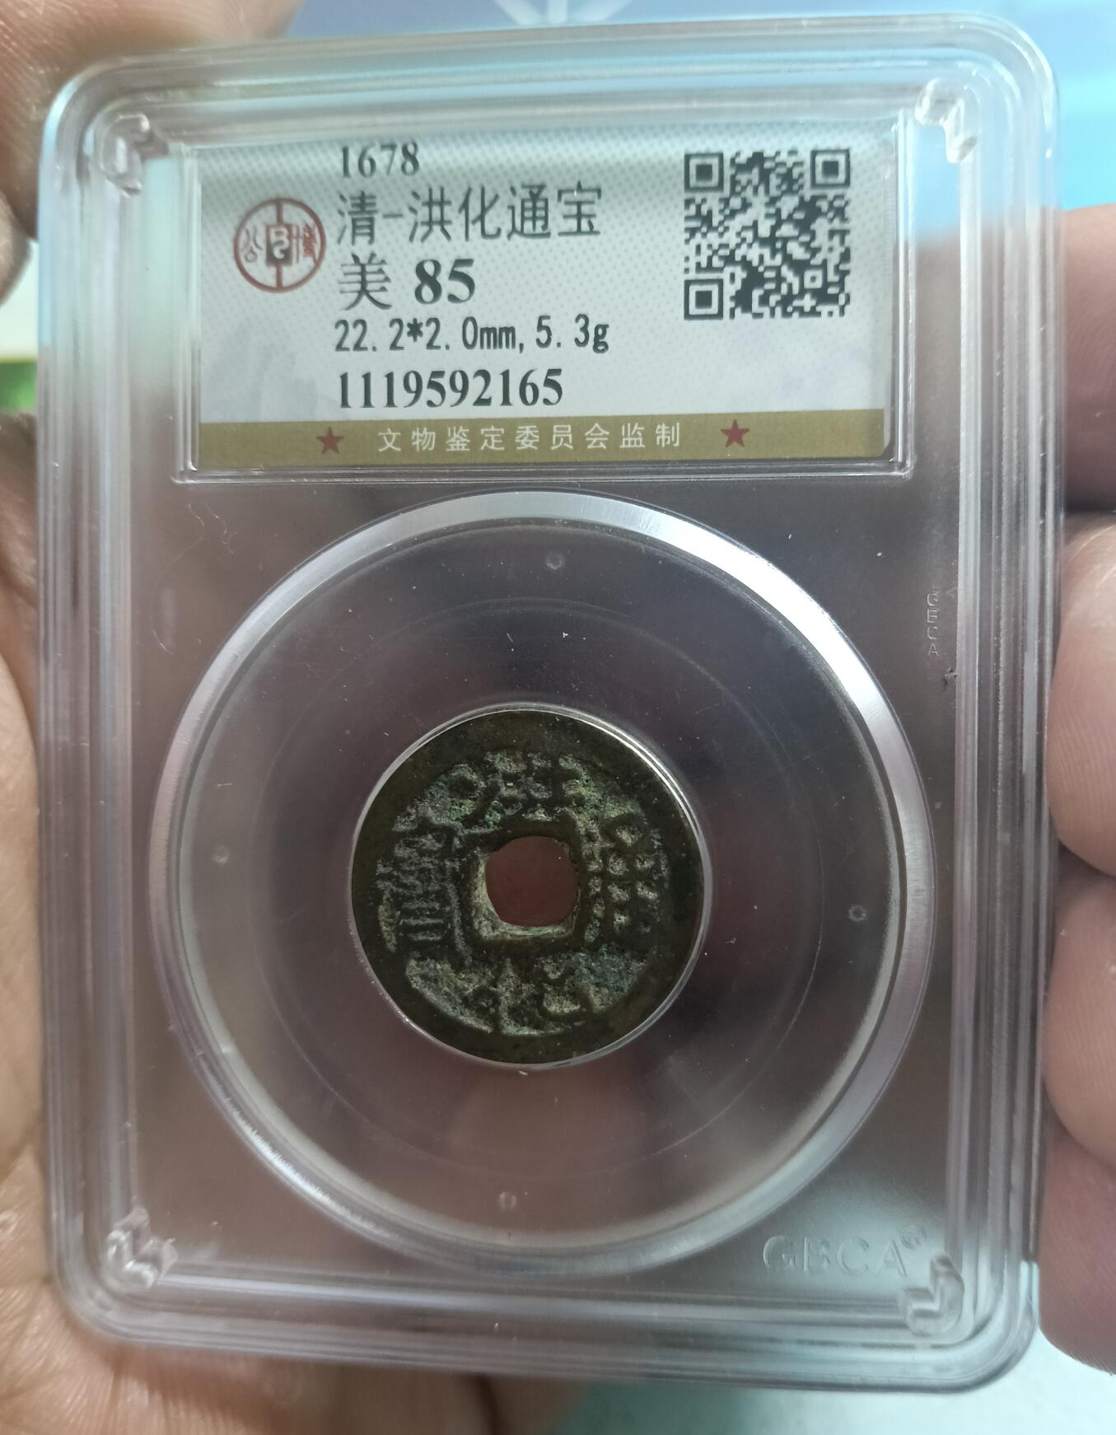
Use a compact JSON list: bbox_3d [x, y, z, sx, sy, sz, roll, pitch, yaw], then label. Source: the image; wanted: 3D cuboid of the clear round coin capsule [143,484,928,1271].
[{"bbox_3d":[-0.001,0.010,0.074,0.048,0.048,0.006,0,2,6],"label":"clear round coin capsule"}]

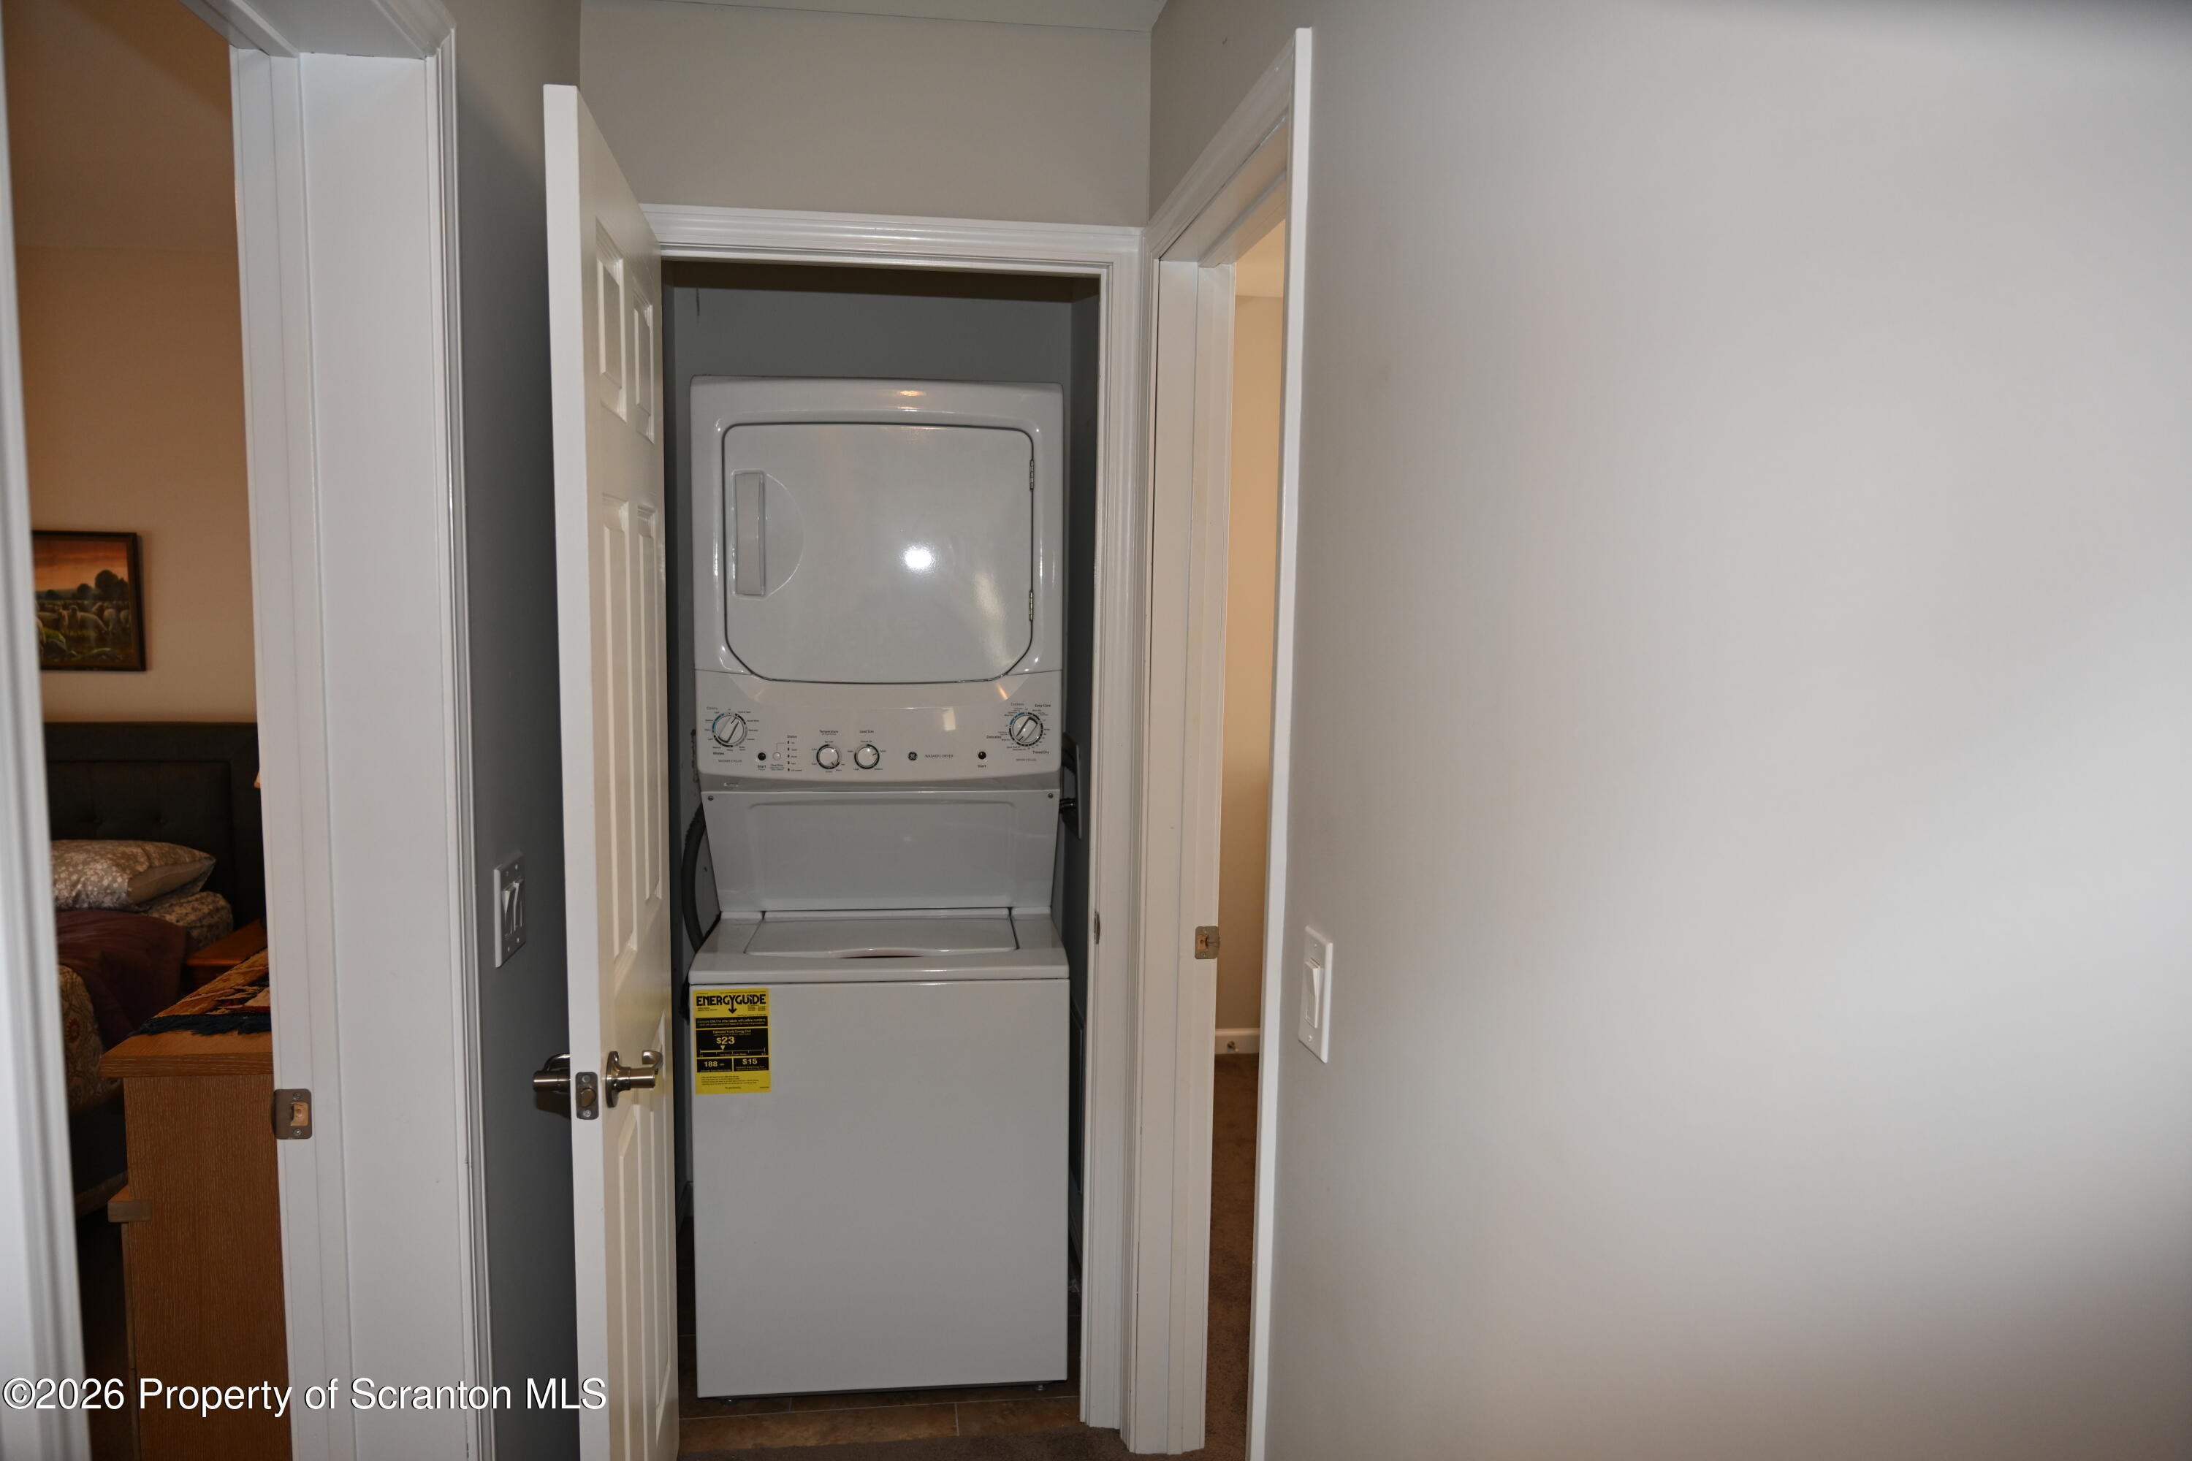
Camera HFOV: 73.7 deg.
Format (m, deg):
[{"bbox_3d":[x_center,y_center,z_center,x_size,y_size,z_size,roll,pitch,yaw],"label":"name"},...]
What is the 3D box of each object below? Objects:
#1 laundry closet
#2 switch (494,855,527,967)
[{"bbox_3d":[-0.433,0.199,2.971,0.790,2.080,0.900,0,7,-8],"label":"laundry closet"},{"bbox_3d":[-0.754,0.232,1.895,0.013,0.123,0.120,0,7,-8],"label":"switch"}]

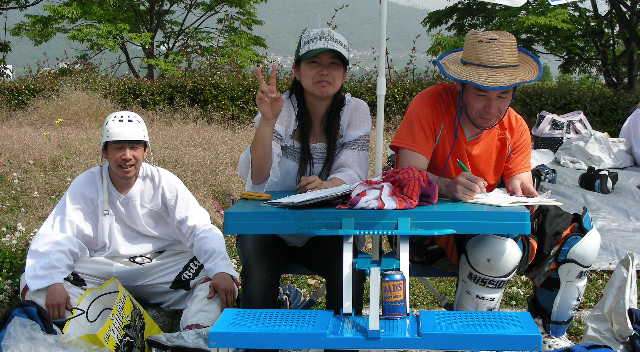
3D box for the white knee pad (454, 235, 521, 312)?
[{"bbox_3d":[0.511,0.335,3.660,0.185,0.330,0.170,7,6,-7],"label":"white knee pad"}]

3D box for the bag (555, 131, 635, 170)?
[{"bbox_3d":[2.757,-0.266,11.700,0.740,0.380,0.480,-1,5,-6],"label":"bag"}]

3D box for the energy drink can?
[{"bbox_3d":[0.201,0.322,3.150,0.066,0.122,0.066,0,5,0],"label":"energy drink can"}]

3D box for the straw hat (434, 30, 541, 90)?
[{"bbox_3d":[0.555,-0.383,3.860,0.340,0.130,0.355,2,19,-6],"label":"straw hat"}]

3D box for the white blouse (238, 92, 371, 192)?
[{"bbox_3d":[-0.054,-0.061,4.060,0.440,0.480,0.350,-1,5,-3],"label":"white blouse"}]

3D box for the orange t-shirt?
[{"bbox_3d":[0.493,-0.060,4.030,0.480,0.500,0.380,-2,14,-6],"label":"orange t-shirt"}]

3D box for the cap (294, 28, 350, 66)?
[{"bbox_3d":[0.010,-0.436,3.980,0.180,0.140,0.260,1,3,-9],"label":"cap"}]

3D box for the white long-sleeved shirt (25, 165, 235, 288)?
[{"bbox_3d":[-0.756,0.210,4.650,0.800,0.500,0.480,-1,5,-6],"label":"white long-sleeved shirt"}]

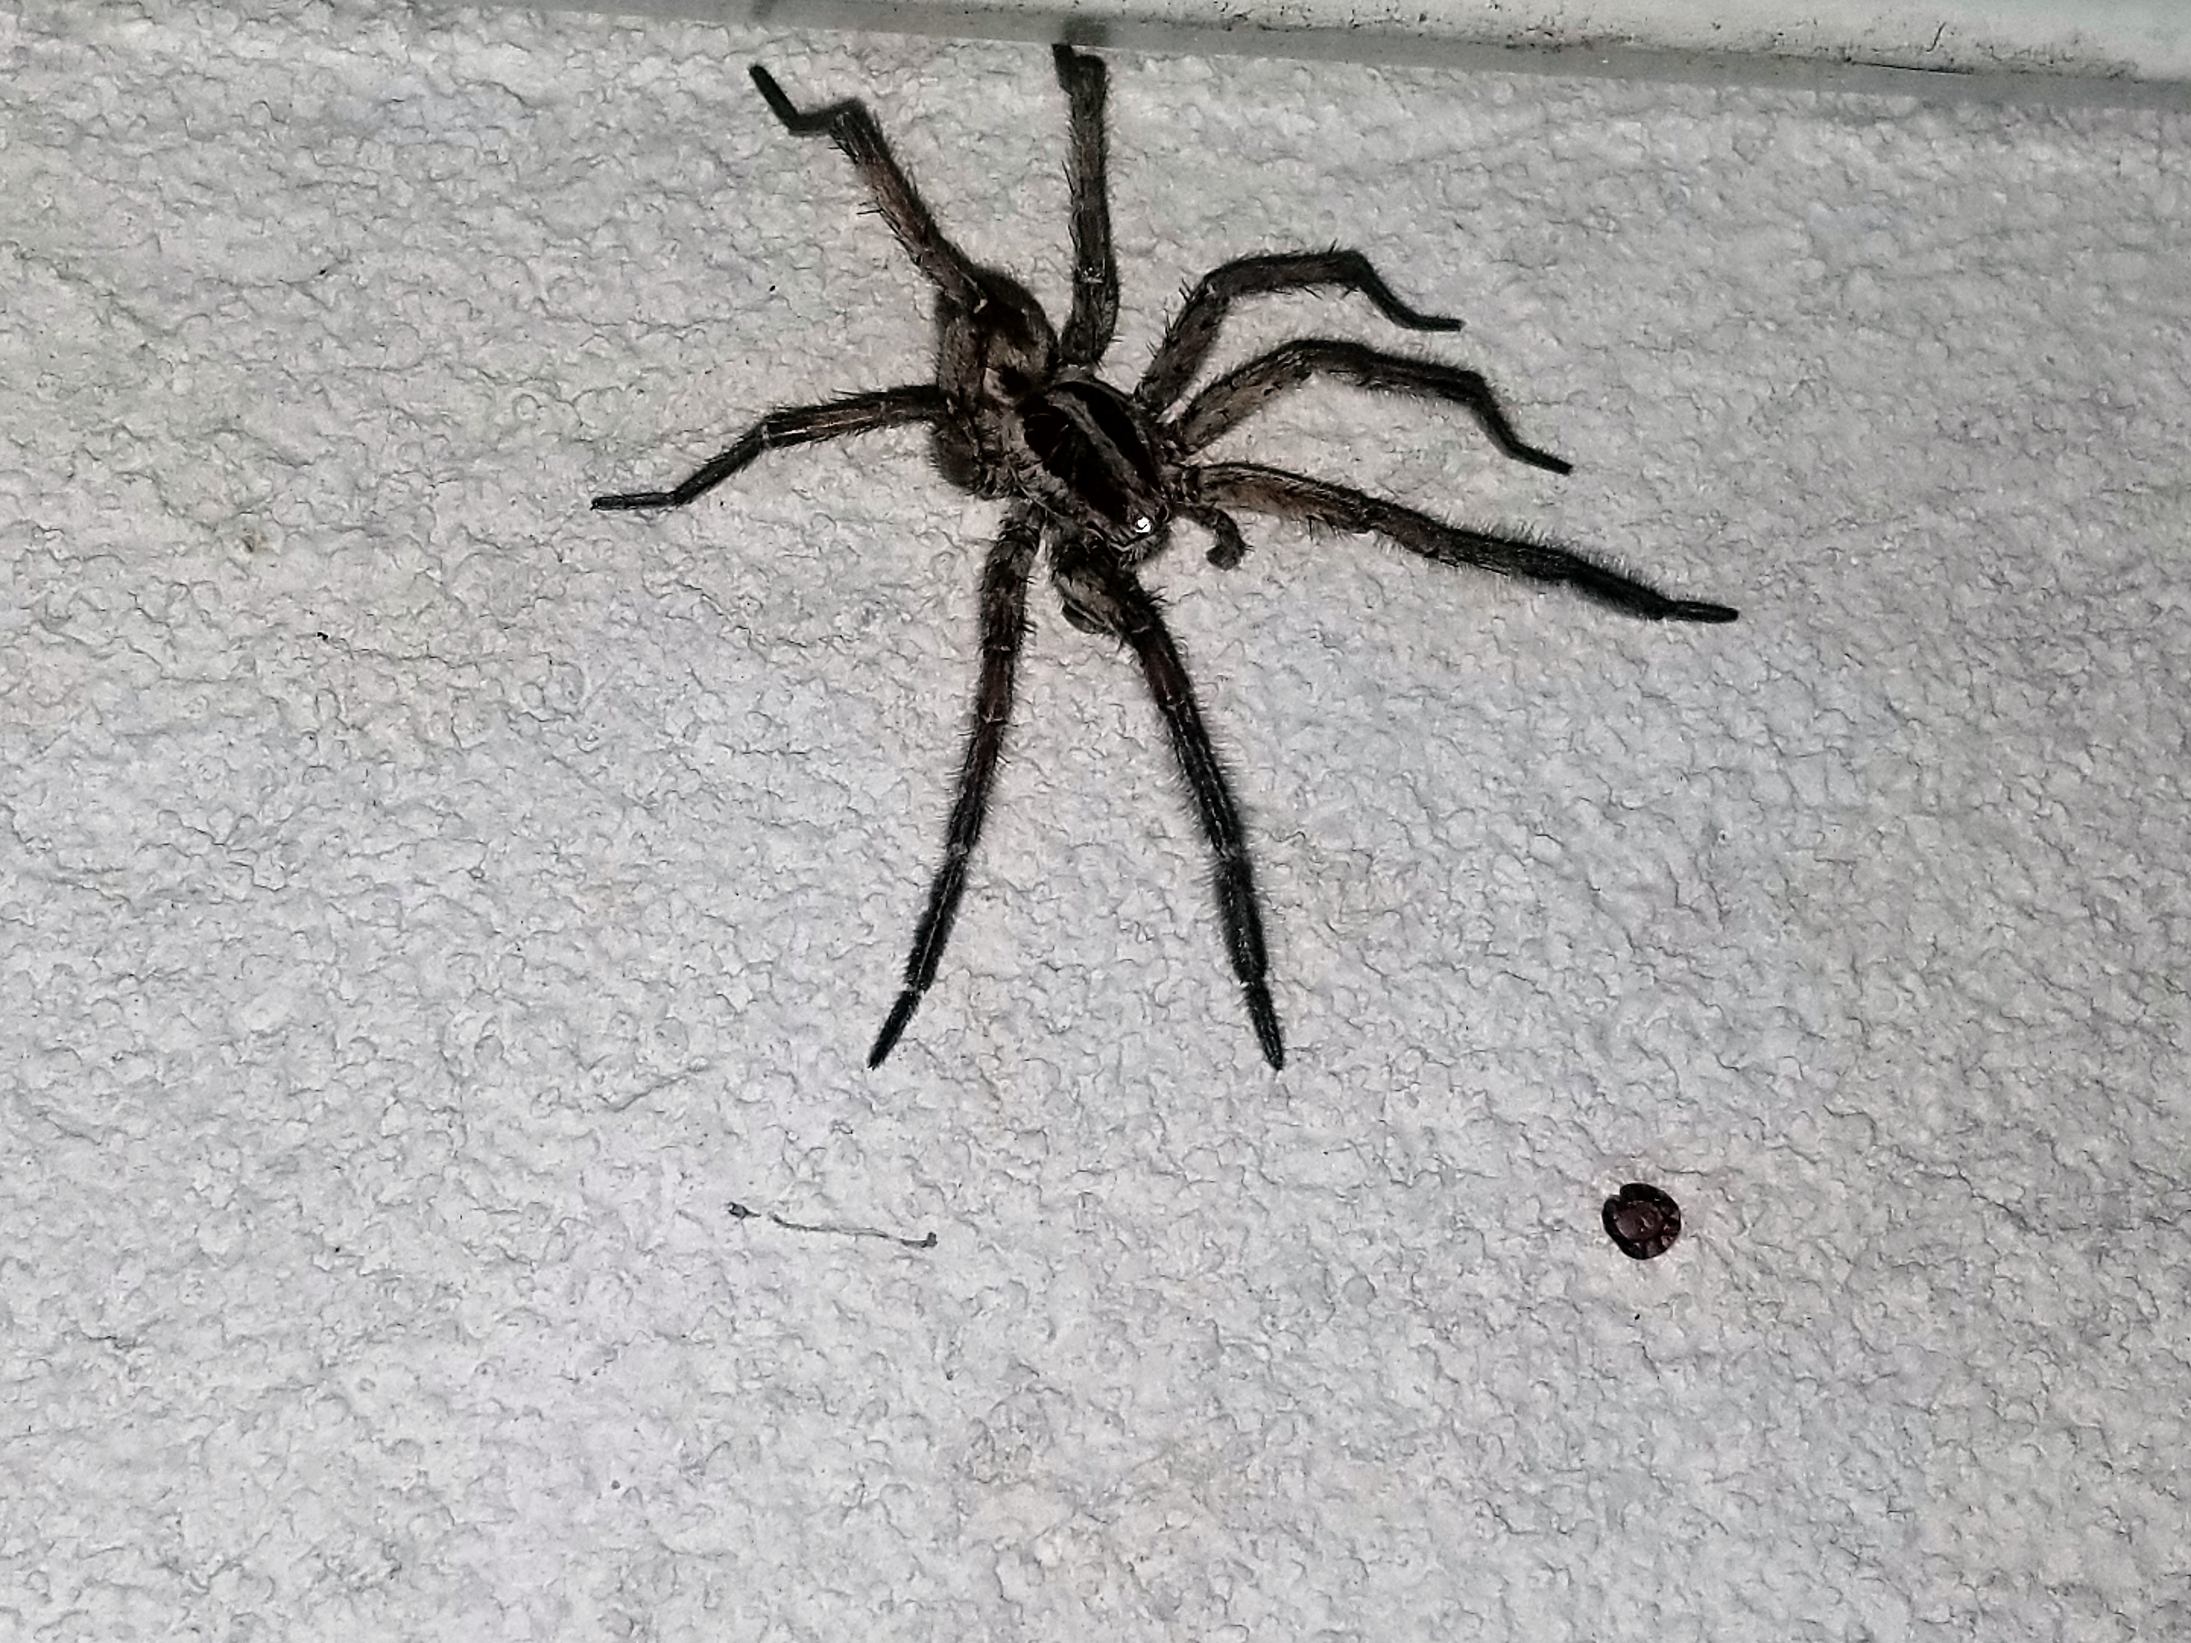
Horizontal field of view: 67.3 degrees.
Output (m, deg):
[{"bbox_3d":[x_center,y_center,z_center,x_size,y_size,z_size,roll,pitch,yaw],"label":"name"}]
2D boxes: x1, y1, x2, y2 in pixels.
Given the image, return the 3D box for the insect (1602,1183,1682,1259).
[{"bbox_3d":[0.040,0.029,0.120,0.006,0.002,0.006,0,62,0],"label":"insect"}]

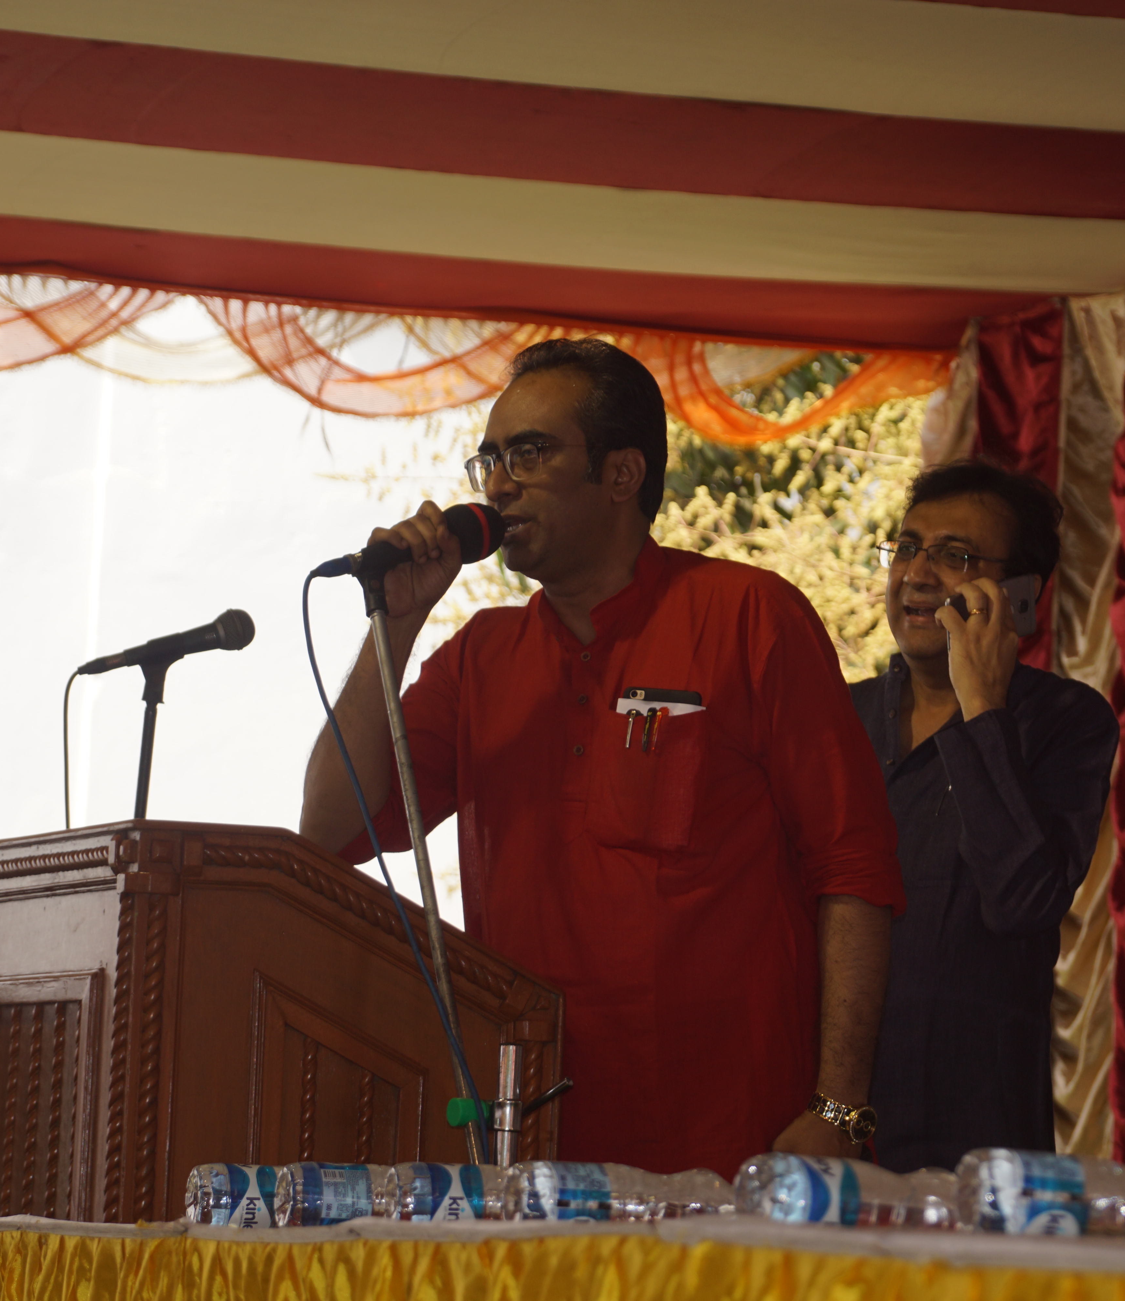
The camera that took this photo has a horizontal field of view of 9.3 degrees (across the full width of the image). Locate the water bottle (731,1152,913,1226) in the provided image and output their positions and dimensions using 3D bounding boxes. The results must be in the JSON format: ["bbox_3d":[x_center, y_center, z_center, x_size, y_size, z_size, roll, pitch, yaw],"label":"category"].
[{"bbox_3d":[0.258,0.454,5.718,0.222,0.064,0.064,4,-5,-22],"label":"water bottle"}]

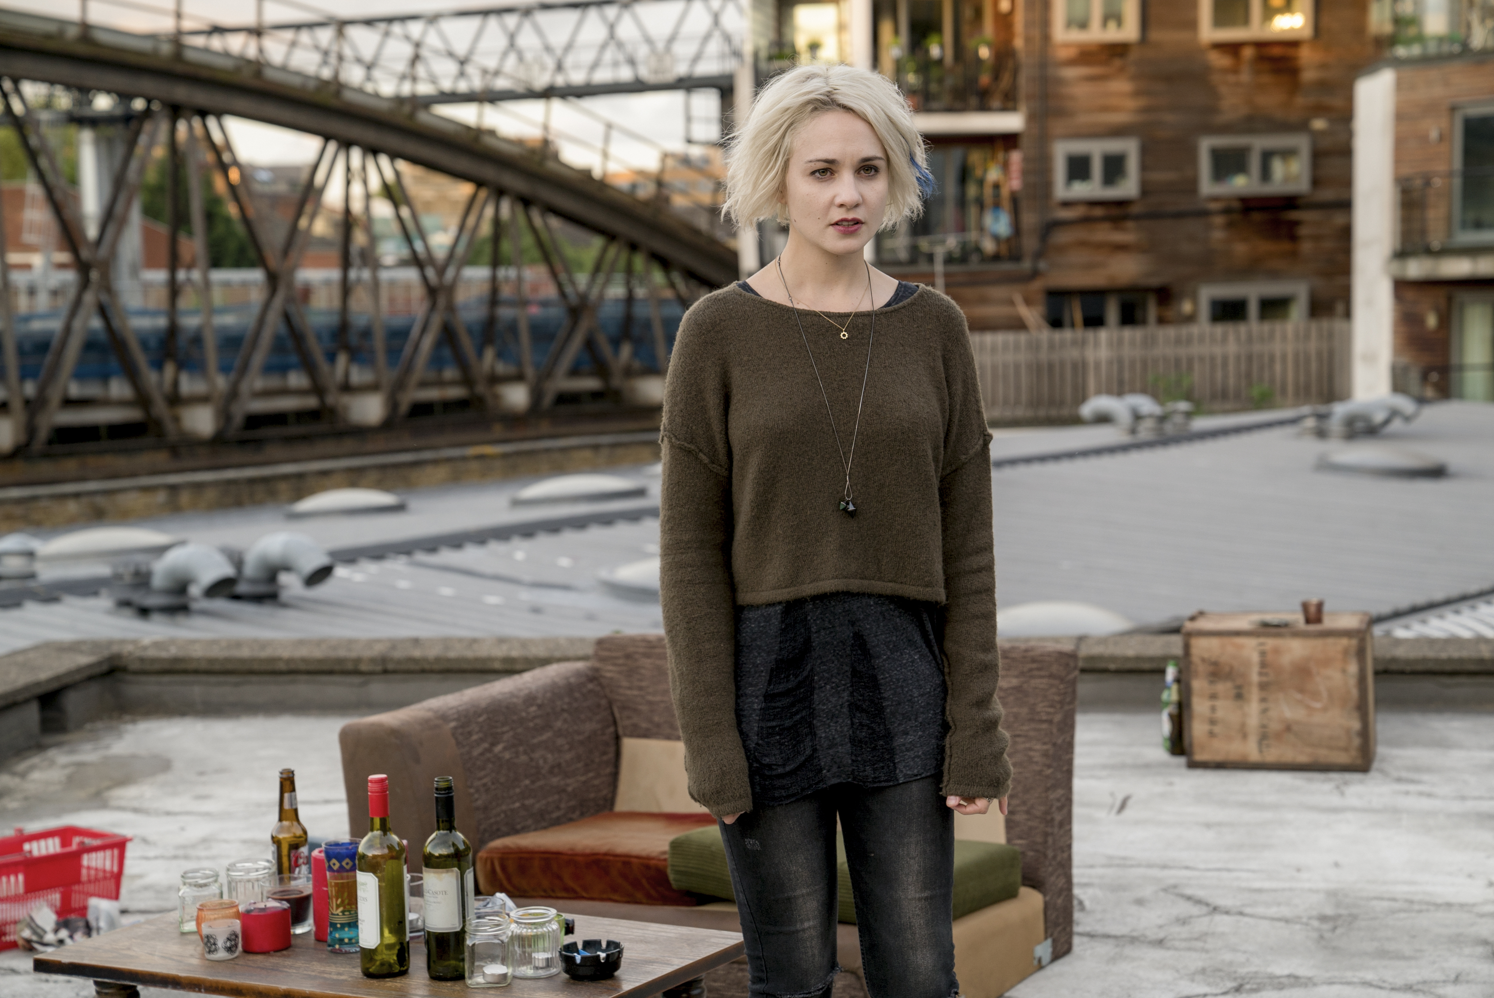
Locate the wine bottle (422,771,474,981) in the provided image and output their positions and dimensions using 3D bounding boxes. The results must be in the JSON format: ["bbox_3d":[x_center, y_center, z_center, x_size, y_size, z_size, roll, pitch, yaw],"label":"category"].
[{"bbox_3d":[-0.445,0.567,4.344,0.074,0.301,0.074,-1,6,0],"label":"wine bottle"}]

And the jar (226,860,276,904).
[{"bbox_3d":[-0.807,0.639,4.732,0.079,0.088,0.079,-1,6,0],"label":"jar"}]

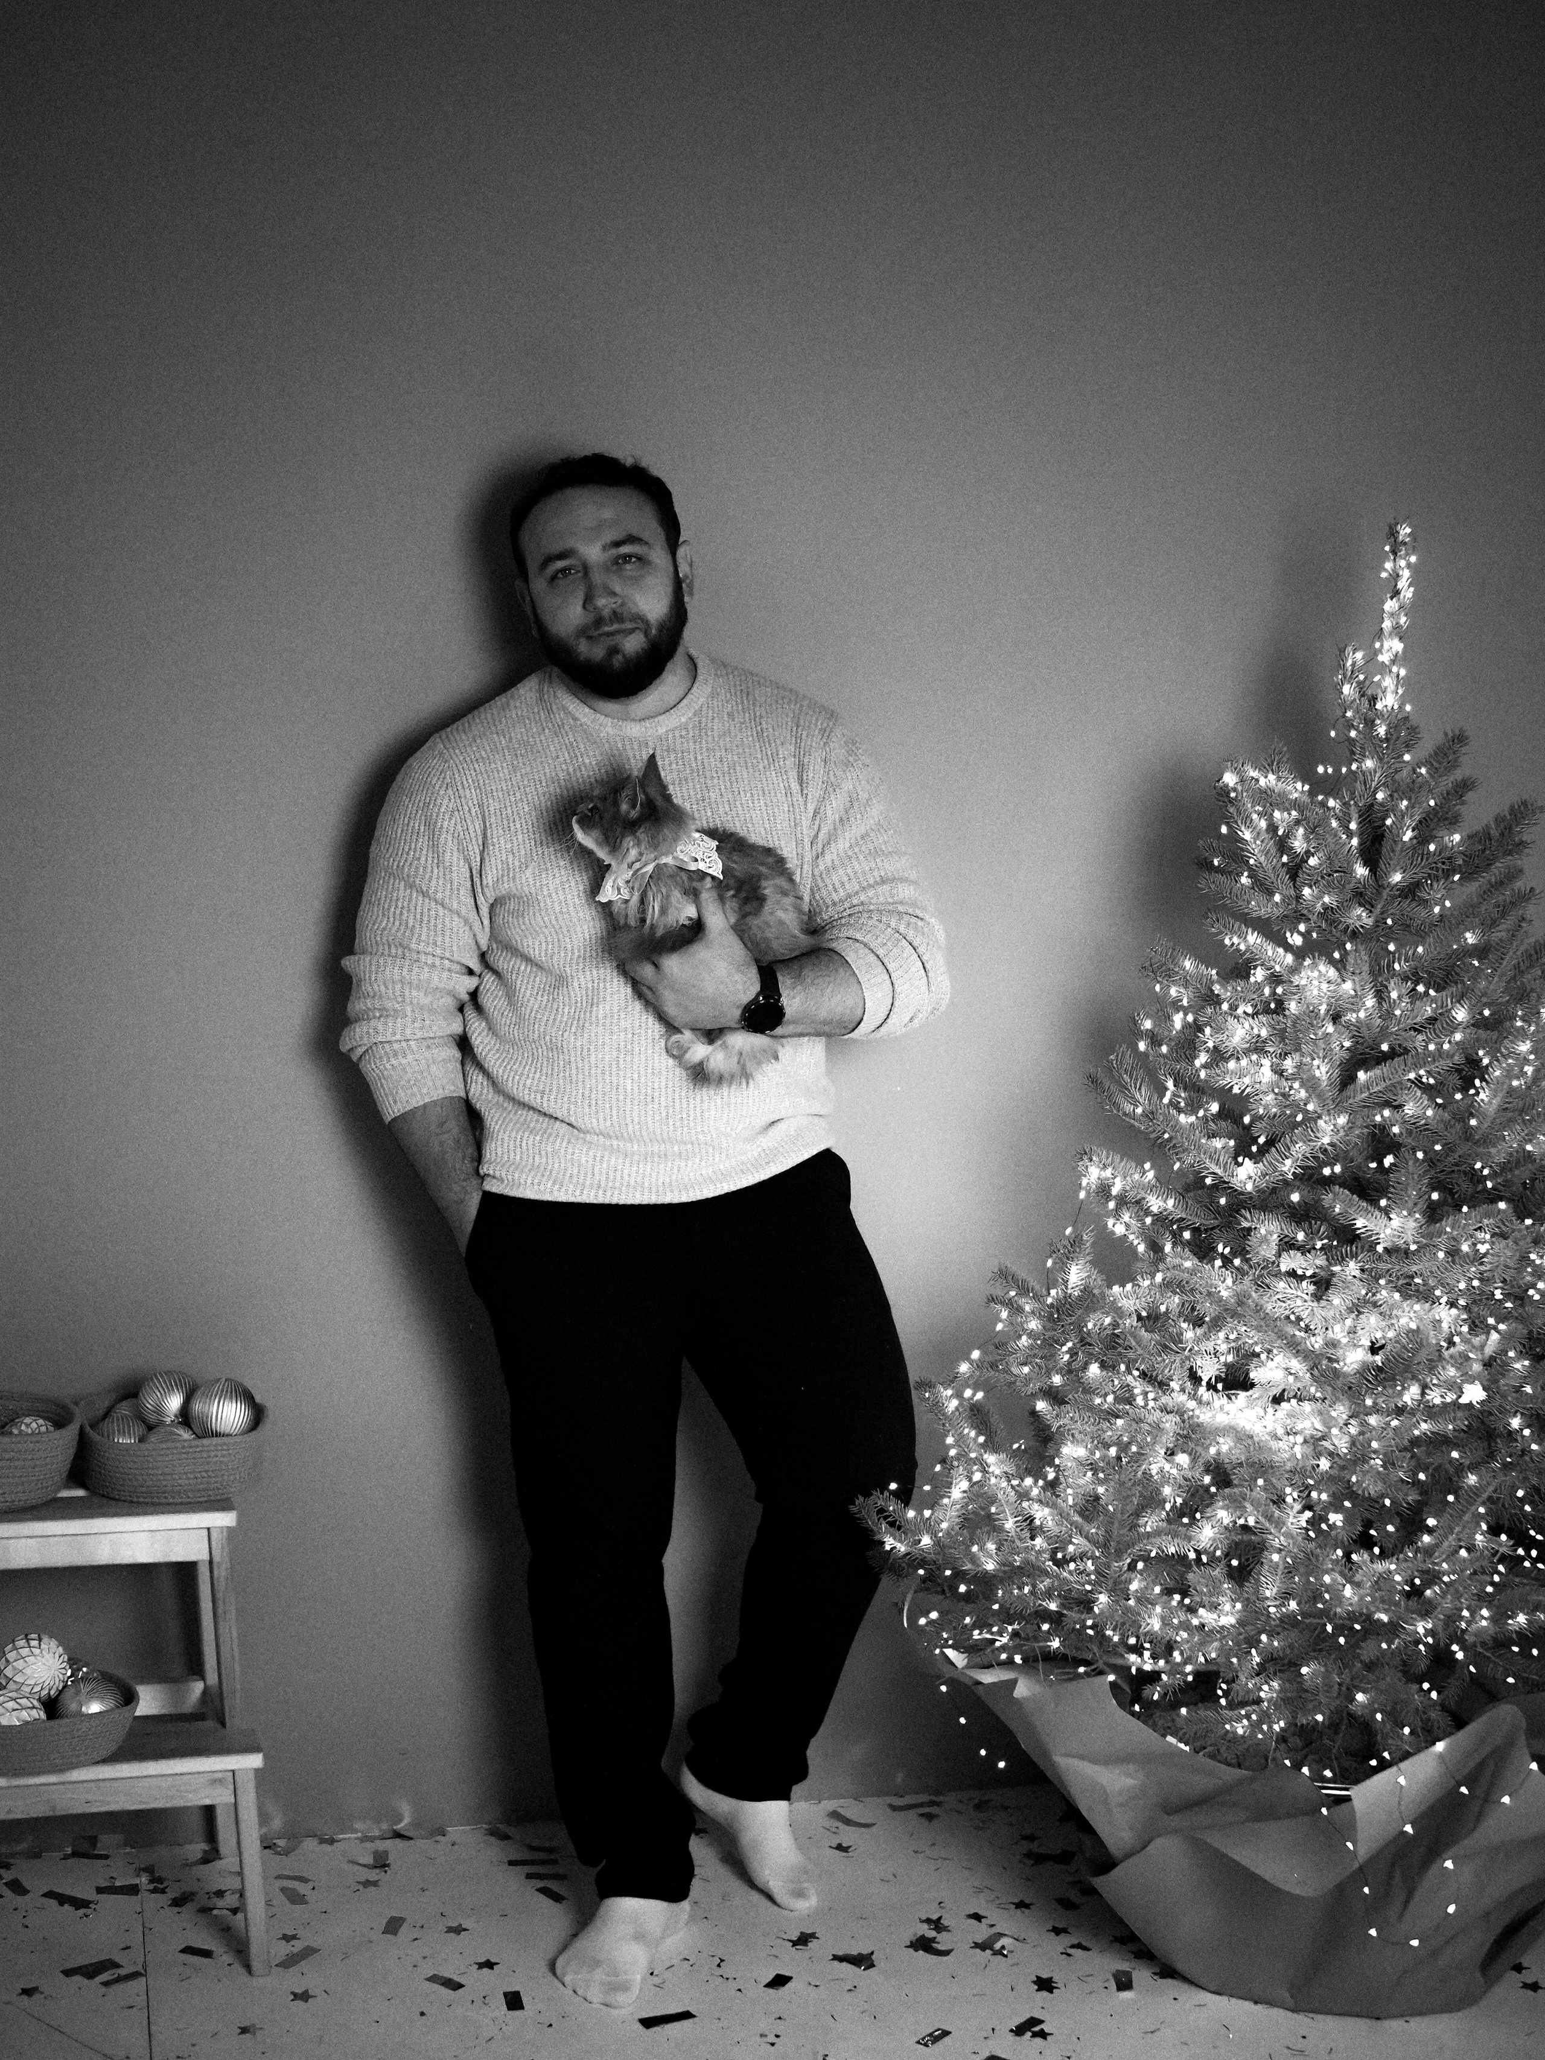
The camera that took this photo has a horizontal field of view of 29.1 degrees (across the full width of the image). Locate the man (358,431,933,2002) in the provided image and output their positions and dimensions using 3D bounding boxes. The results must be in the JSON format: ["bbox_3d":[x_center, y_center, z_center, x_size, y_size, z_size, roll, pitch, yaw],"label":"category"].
[{"bbox_3d":[-0.148,0.191,3.396,0.710,1.700,0.500,0,7,-4],"label":"man"}]

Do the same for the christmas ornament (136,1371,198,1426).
[{"bbox_3d":[-0.709,0.433,3.490,0.070,0.070,0.074,-13,45,-13],"label":"christmas ornament"}]

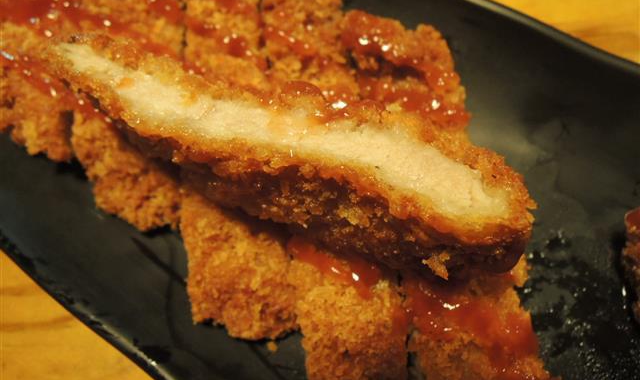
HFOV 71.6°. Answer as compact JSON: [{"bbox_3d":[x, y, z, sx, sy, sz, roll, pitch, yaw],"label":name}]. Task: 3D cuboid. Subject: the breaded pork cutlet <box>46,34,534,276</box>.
[{"bbox_3d":[-0.015,-0.011,0.129,0.135,0.026,0.029,17,64,8],"label":"breaded pork cutlet"}]

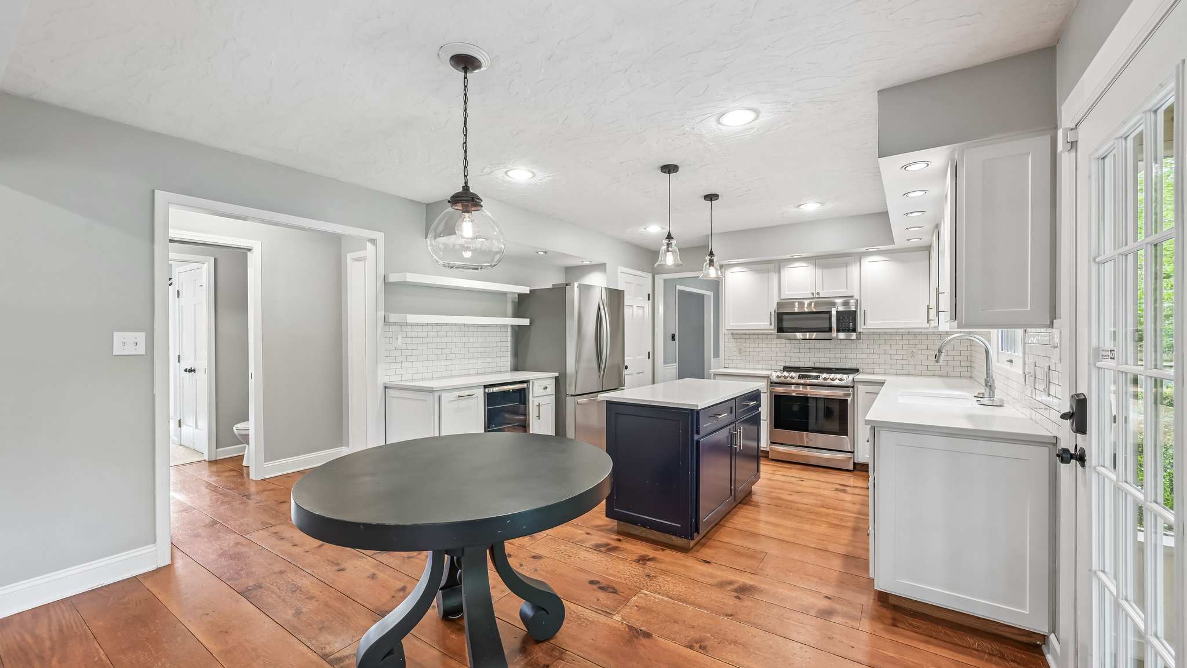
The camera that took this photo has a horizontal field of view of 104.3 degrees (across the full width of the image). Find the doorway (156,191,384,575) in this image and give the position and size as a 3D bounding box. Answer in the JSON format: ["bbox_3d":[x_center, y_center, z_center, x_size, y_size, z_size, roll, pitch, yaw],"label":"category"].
[{"bbox_3d":[-2.139,0.254,3.223,0.135,2.145,1.381,0,0,34],"label":"doorway"}]

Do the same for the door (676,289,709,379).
[{"bbox_3d":[1.766,0.287,8.219,0.090,2.050,1.450,0,0,34],"label":"door"}]

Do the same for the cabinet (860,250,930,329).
[{"bbox_3d":[2.993,-0.416,4.589,0.568,0.768,0.336,0,0,34],"label":"cabinet"}]

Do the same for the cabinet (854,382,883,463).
[{"bbox_3d":[2.769,0.828,4.551,0.285,0.776,0.625,0,0,34],"label":"cabinet"}]

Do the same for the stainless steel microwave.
[{"bbox_3d":[2.396,-0.147,4.927,0.758,0.410,0.456,0,0,34],"label":"stainless steel microwave"}]

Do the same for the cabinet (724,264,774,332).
[{"bbox_3d":[1.844,-0.408,5.335,0.577,0.773,0.345,0,0,34],"label":"cabinet"}]

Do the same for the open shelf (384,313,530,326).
[{"bbox_3d":[-1.178,-0.118,4.280,0.299,0.073,1.413,0,0,34],"label":"open shelf"}]

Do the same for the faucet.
[{"bbox_3d":[2.258,0.205,2.781,0.305,0.416,0.220,0,0,34],"label":"faucet"}]

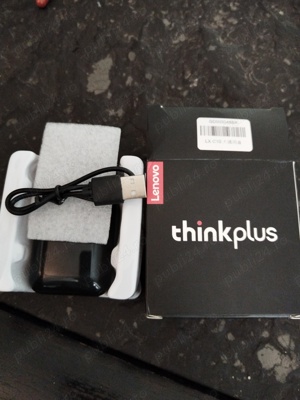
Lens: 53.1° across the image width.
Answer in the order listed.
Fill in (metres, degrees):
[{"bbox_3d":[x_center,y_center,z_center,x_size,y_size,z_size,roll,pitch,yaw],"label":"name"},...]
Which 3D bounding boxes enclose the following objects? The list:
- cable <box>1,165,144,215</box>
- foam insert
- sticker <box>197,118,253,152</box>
[{"bbox_3d":[-0.041,-0.005,0.164,0.075,0.011,0.021,-6,80,-1],"label":"cable"},{"bbox_3d":[-0.041,-0.010,0.169,0.043,0.003,0.067,5,80,1],"label":"foam insert"},{"bbox_3d":[0.042,-0.036,0.168,0.031,0.001,0.021,2,75,1],"label":"sticker"}]

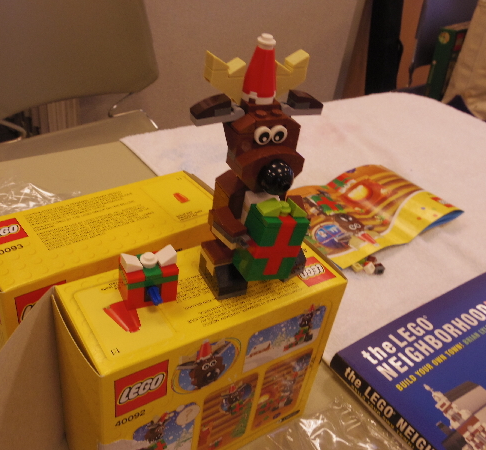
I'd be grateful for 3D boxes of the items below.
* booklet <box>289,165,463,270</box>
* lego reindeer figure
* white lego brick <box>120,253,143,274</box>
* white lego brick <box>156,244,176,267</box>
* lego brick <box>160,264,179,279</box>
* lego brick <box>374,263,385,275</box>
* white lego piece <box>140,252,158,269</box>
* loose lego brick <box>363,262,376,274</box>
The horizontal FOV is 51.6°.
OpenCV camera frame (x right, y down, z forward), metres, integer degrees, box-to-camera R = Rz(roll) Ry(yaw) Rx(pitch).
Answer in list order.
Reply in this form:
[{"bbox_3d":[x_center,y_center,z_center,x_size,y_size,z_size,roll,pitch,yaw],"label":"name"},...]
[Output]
[{"bbox_3d":[0.140,-0.019,0.573,0.206,0.018,0.123,-19,43,-35],"label":"booklet"},{"bbox_3d":[0.008,-0.026,0.242,0.071,0.119,0.047,-13,40,-29],"label":"lego reindeer figure"},{"bbox_3d":[-0.051,0.017,0.232,0.008,0.006,0.008,-8,38,-24],"label":"white lego brick"},{"bbox_3d":[-0.036,0.014,0.238,0.008,0.006,0.008,-8,38,-24],"label":"white lego brick"},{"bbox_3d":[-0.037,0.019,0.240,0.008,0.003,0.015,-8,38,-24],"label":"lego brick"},{"bbox_3d":[0.133,0.043,0.488,0.008,0.007,0.008,6,34,-6],"label":"lego brick"},{"bbox_3d":[-0.044,0.016,0.236,0.008,0.005,0.008,-8,38,-24],"label":"white lego piece"},{"bbox_3d":[0.123,0.042,0.487,0.008,0.007,0.008,32,40,29],"label":"loose lego brick"}]

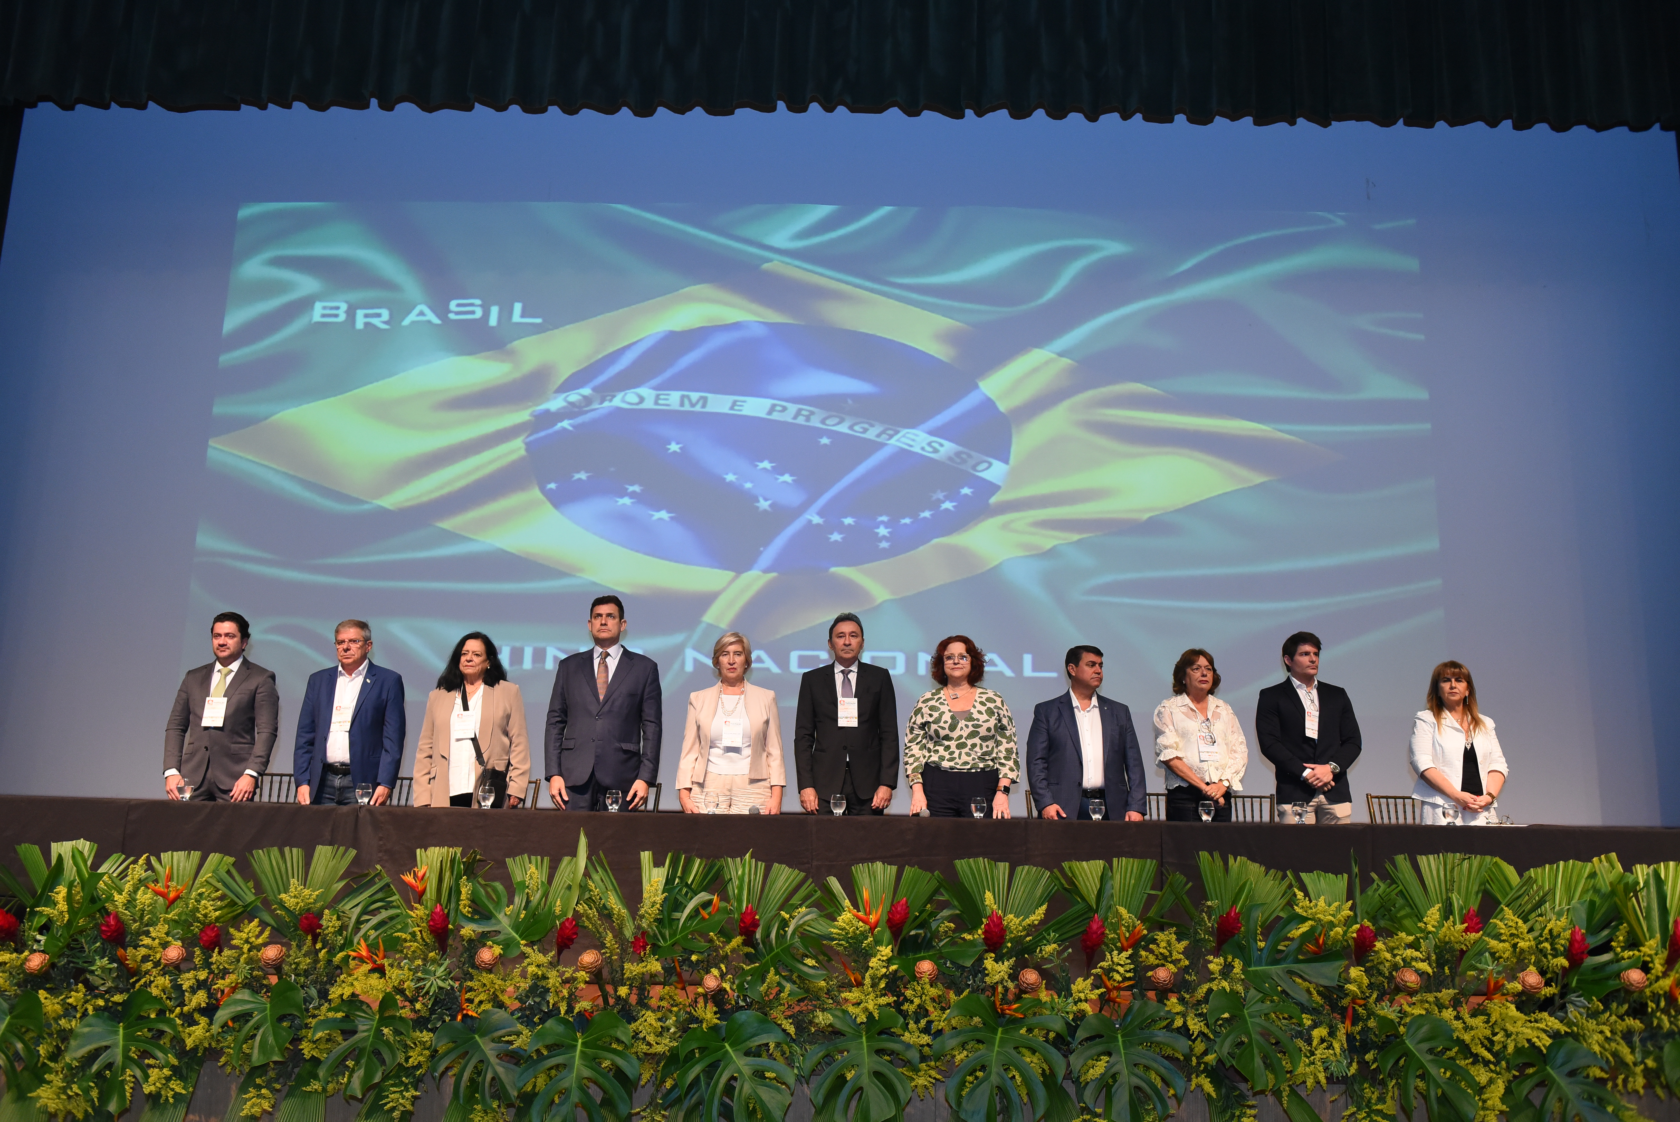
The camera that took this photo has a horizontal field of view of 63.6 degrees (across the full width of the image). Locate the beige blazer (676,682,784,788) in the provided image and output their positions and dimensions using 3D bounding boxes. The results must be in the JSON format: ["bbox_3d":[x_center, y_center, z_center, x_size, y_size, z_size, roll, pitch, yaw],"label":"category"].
[{"bbox_3d":[-0.538,0.849,6.610,0.520,0.530,0.300,2,-11,-3],"label":"beige blazer"}]

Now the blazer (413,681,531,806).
[{"bbox_3d":[-1.808,0.908,6.643,0.562,0.637,0.300,1,-11,3],"label":"blazer"}]

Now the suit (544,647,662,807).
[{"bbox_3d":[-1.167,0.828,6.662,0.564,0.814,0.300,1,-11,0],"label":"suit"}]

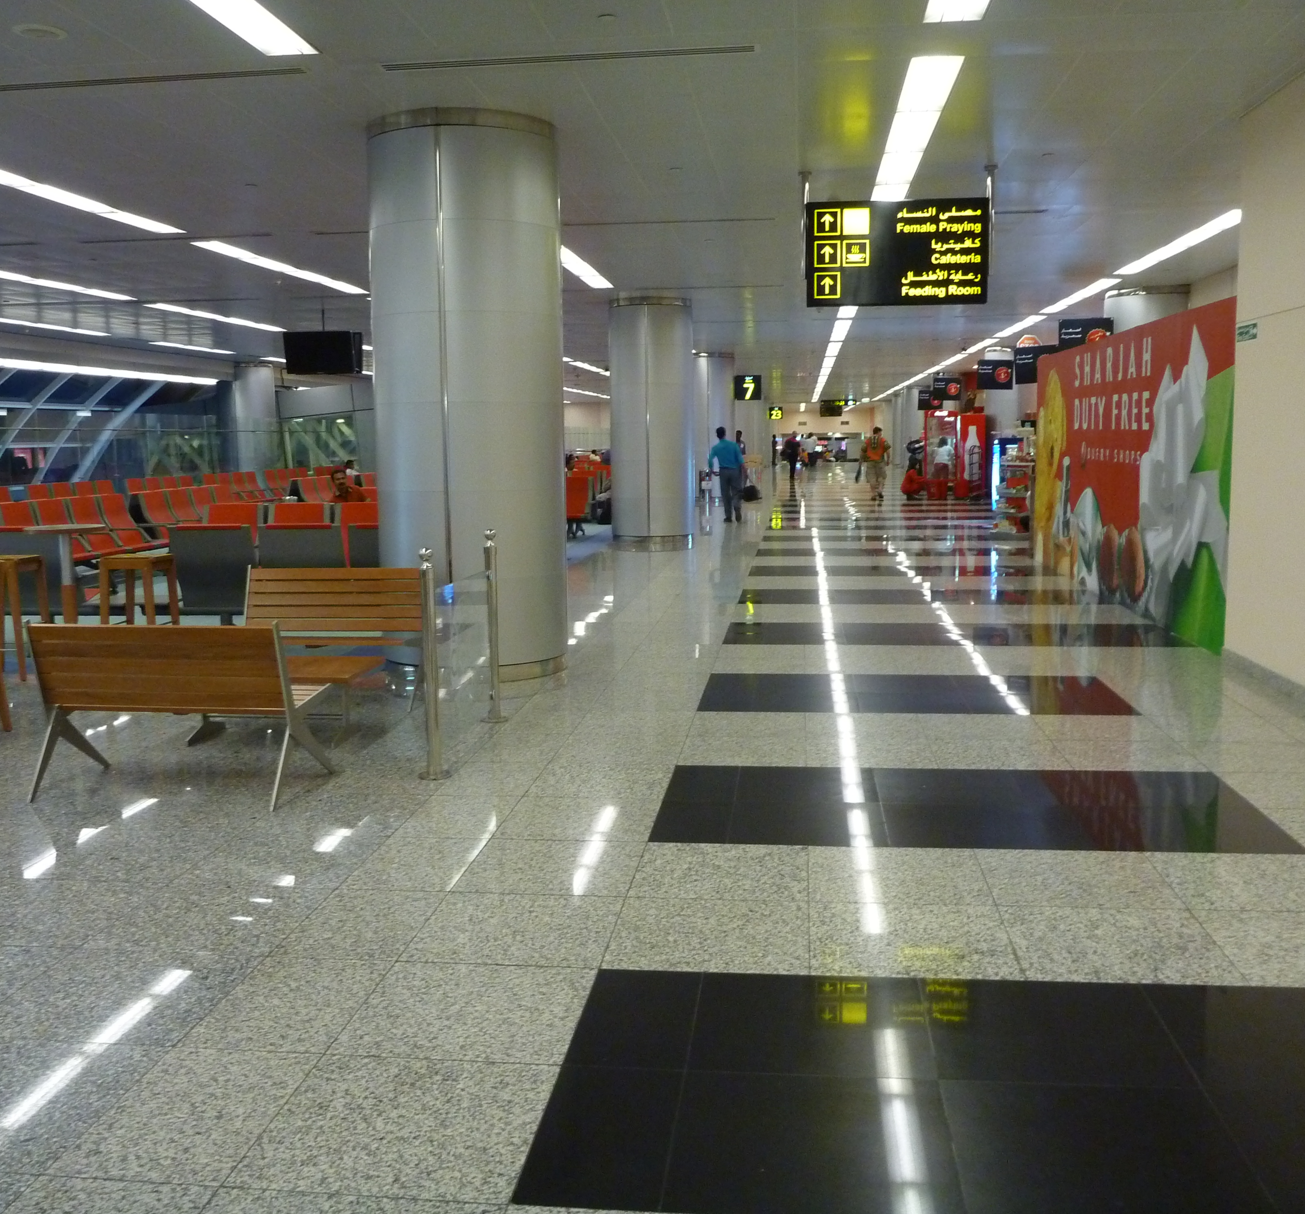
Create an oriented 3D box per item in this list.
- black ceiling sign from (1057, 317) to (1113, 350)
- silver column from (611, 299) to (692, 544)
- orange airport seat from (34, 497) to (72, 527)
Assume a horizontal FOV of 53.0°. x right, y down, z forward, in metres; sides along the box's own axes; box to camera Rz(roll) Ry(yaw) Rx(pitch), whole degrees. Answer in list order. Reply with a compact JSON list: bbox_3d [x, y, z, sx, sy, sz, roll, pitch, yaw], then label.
[{"bbox_3d":[5.559,-3.411,16.803,0.665,0.560,0.050,0,7,7],"label":"black ceiling sign"},{"bbox_3d":[-0.003,-2.771,19.634,1.240,3.540,1.240,0,7,7],"label":"silver column"},{"bbox_3d":[-6.089,-0.655,13.996,0.700,0.950,0.630,0,7,7],"label":"orange airport seat"}]

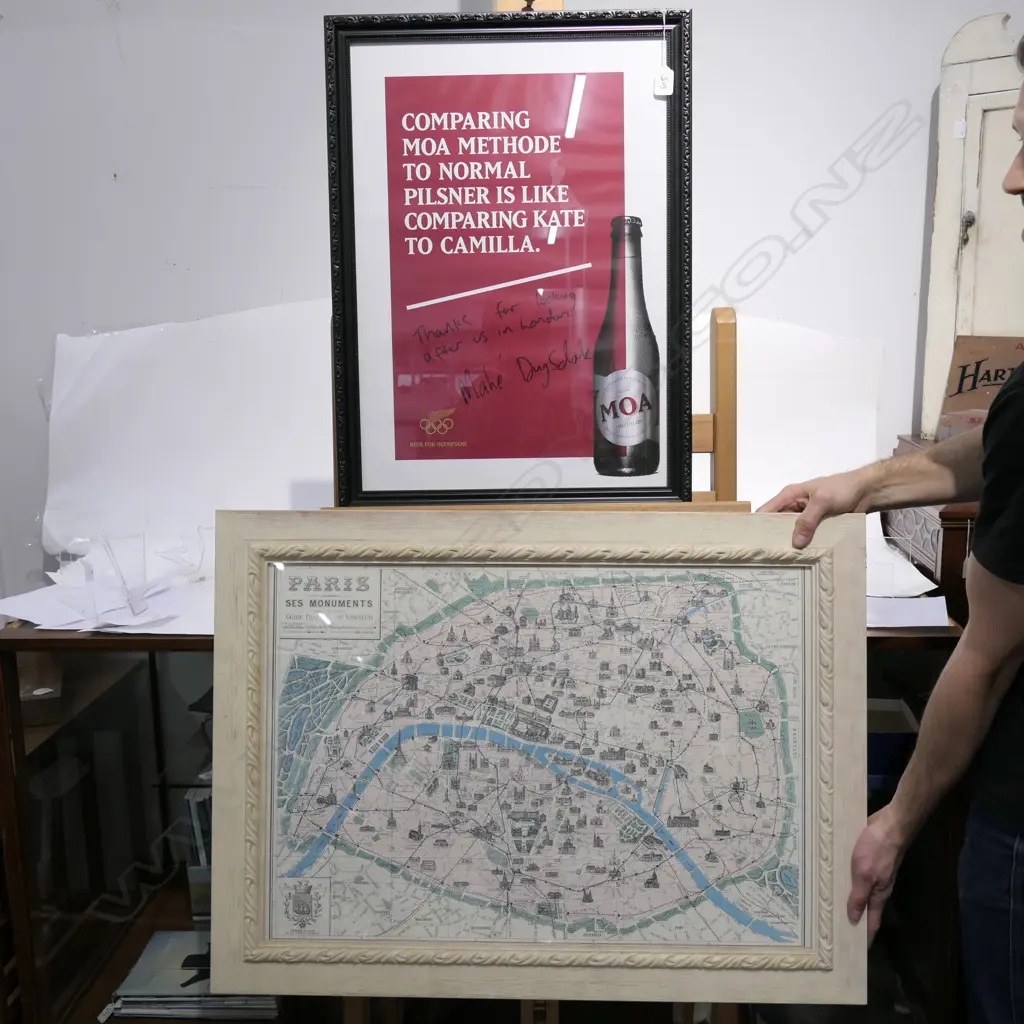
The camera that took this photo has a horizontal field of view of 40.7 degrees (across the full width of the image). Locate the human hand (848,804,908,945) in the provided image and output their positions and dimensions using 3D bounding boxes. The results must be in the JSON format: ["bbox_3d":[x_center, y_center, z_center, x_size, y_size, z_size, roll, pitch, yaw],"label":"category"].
[{"bbox_3d":[0.458,0.462,1.750,0.080,0.180,0.100,13,9,14],"label":"human hand"}]

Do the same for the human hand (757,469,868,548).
[{"bbox_3d":[0.370,-0.003,1.760,0.170,0.085,0.100,-21,11,6],"label":"human hand"}]

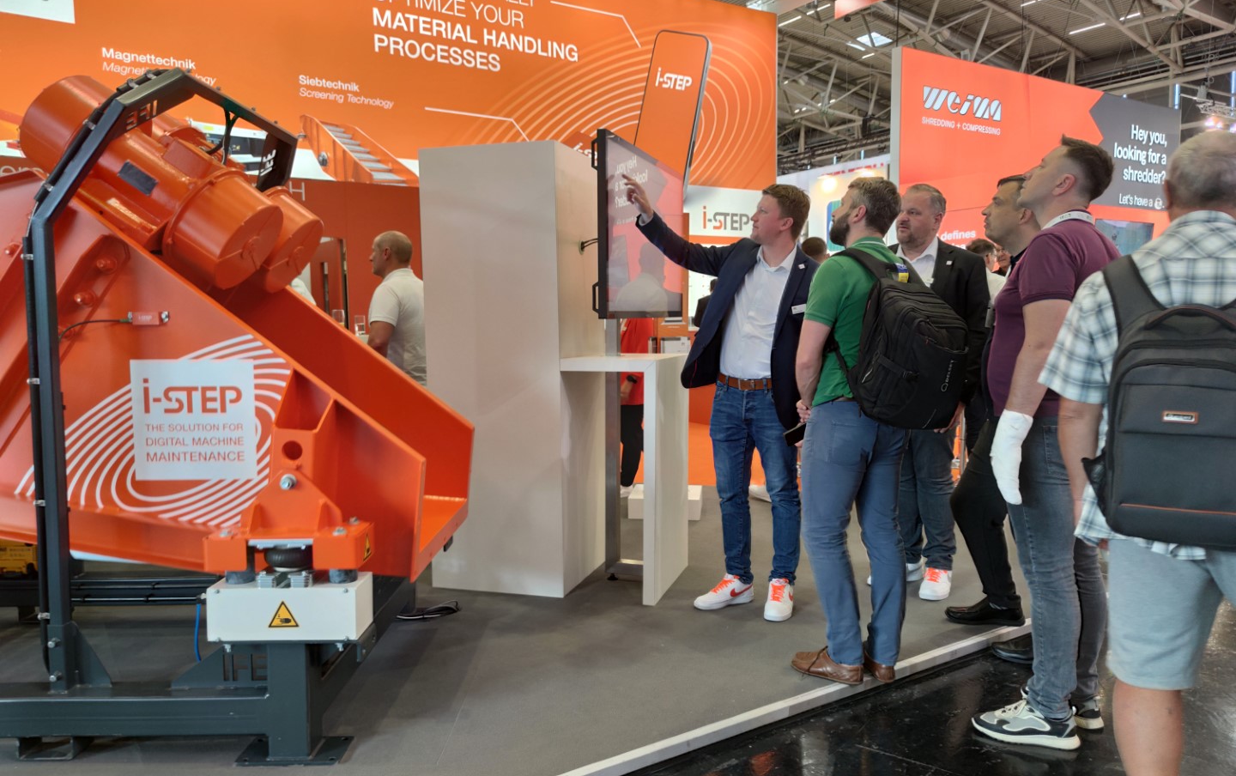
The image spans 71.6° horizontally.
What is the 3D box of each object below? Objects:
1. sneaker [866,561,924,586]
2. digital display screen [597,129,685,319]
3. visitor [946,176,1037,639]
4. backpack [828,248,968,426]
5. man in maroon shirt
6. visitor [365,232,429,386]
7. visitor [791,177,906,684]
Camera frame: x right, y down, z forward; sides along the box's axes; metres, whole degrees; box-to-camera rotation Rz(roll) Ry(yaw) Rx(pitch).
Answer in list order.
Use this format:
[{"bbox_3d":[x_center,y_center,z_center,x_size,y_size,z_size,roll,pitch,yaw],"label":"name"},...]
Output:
[{"bbox_3d":[1.344,0.881,4.181,0.310,0.115,0.110,-2,5,-21],"label":"sneaker"},{"bbox_3d":[0.130,-0.711,4.076,0.055,0.753,1.292,1,5,18],"label":"digital display screen"},{"bbox_3d":[1.563,0.106,3.388,0.520,1.850,0.530,2,5,25],"label":"visitor"},{"bbox_3d":[0.937,-0.118,2.785,0.340,0.510,0.270,-4,13,-34],"label":"backpack"},{"bbox_3d":[1.372,0.171,2.706,0.480,1.860,0.540,3,6,36],"label":"man in maroon shirt"},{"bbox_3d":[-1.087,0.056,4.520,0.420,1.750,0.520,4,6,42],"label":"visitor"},{"bbox_3d":[0.815,0.160,3.018,0.510,1.760,0.430,-4,6,-34],"label":"visitor"}]

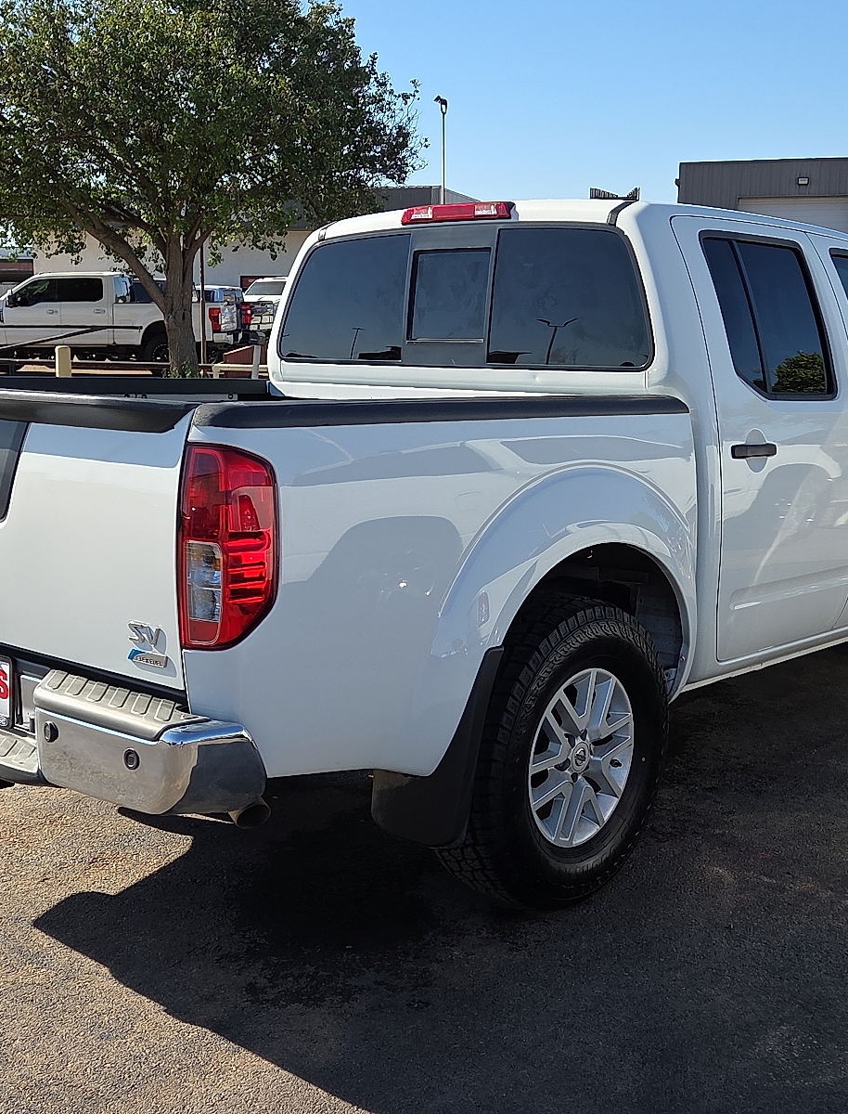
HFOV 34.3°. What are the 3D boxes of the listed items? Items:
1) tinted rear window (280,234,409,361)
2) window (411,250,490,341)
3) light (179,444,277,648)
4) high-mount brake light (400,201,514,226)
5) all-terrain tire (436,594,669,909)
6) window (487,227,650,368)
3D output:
[{"bbox_3d":[-0.258,-0.817,4.371,0.565,0.385,0.040,8,6,42],"label":"tinted rear window"},{"bbox_3d":[0.076,-0.772,4.069,0.295,0.275,0.030,8,6,42],"label":"window"},{"bbox_3d":[-0.347,-0.020,2.473,0.120,0.378,0.150,8,12,42],"label":"light"},{"bbox_3d":[0.102,-1.012,4.059,0.415,0.052,0.060,8,12,42],"label":"high-mount brake light"},{"bbox_3d":[0.317,0.469,3.358,0.265,0.768,0.772,8,12,42],"label":"all-terrain tire"},{"bbox_3d":[0.409,-0.719,3.768,0.565,0.385,0.040,8,6,42],"label":"window"}]

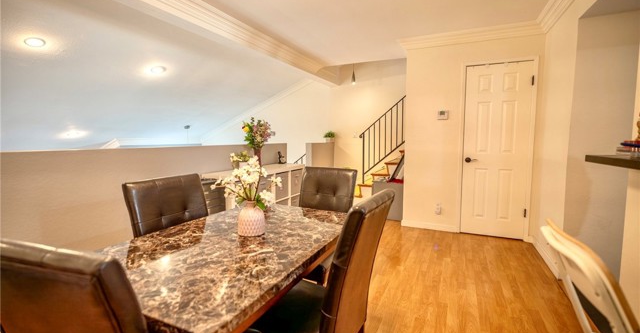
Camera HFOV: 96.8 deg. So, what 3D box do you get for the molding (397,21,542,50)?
[{"bbox_3d":[1.701,-1.523,3.316,1.530,0.125,0.110,2,6,26],"label":"molding"}]

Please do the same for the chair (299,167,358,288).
[{"bbox_3d":[-0.028,0.518,1.892,0.435,0.970,0.550,2,6,26],"label":"chair"}]

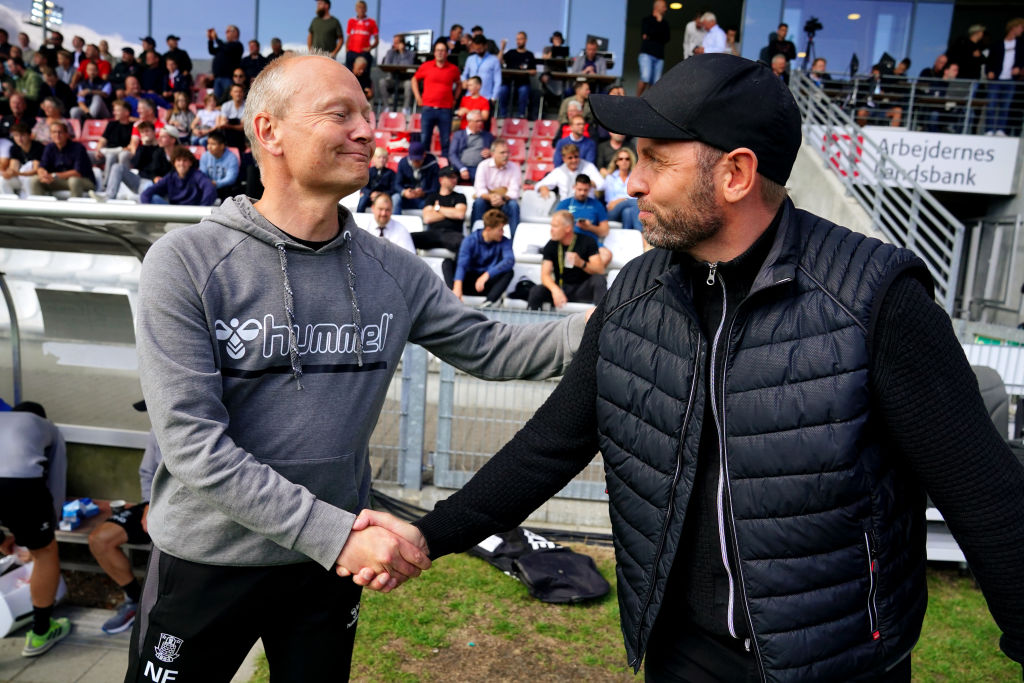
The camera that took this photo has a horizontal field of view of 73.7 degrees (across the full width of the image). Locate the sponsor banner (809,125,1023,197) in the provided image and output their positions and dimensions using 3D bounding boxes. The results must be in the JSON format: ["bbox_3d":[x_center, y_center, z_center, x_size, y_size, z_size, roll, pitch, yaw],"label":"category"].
[{"bbox_3d":[5.880,-2.685,10.100,3.170,0.830,0.070,3,7,-2],"label":"sponsor banner"}]

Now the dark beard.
[{"bbox_3d":[0.236,-0.175,0.950,0.112,0.105,0.135,6,7,17],"label":"dark beard"}]

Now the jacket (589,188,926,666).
[{"bbox_3d":[0.357,0.135,1.040,0.480,0.660,0.290,4,9,42],"label":"jacket"}]

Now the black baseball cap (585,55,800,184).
[{"bbox_3d":[0.255,-0.323,0.940,0.285,0.155,0.185,14,10,16],"label":"black baseball cap"}]

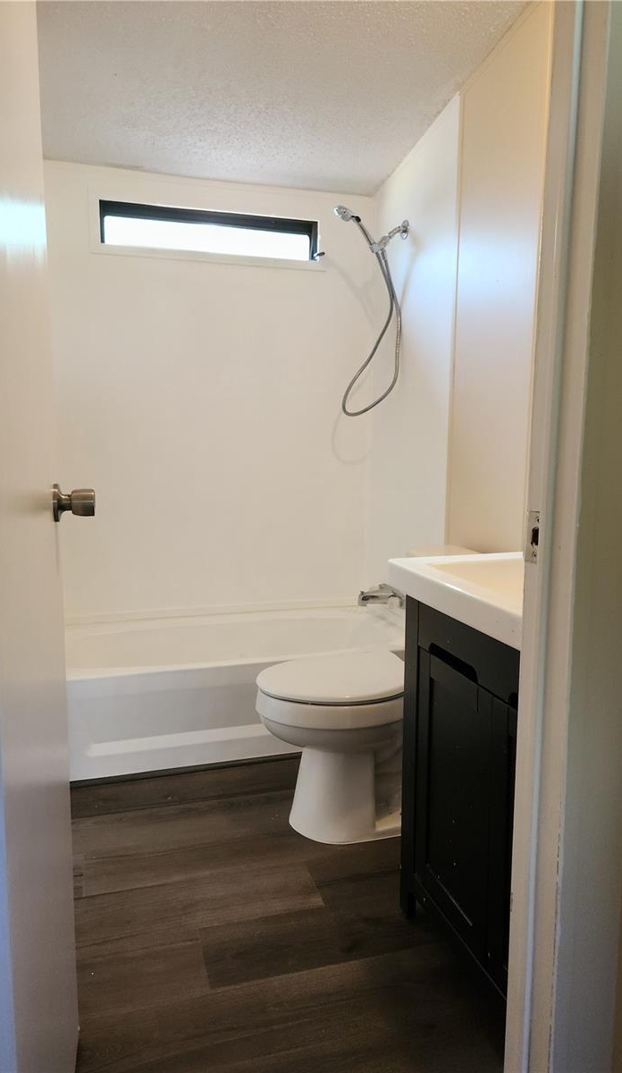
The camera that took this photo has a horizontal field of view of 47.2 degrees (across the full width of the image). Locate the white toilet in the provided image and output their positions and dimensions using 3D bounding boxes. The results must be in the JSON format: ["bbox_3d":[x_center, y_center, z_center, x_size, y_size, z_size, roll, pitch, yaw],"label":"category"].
[{"bbox_3d":[0.205,0.457,2.092,0.740,0.760,0.460,-2,8,-16],"label":"white toilet"}]

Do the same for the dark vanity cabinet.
[{"bbox_3d":[0.578,0.544,1.380,0.538,0.774,0.761,-2,8,-16],"label":"dark vanity cabinet"}]

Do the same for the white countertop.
[{"bbox_3d":[0.567,0.129,1.322,0.568,0.060,0.796,-2,8,-16],"label":"white countertop"}]

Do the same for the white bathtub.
[{"bbox_3d":[-0.307,0.562,2.839,1.420,0.352,0.770,-2,8,-16],"label":"white bathtub"}]

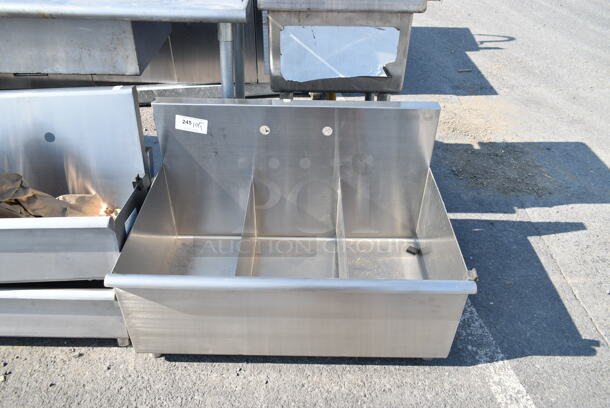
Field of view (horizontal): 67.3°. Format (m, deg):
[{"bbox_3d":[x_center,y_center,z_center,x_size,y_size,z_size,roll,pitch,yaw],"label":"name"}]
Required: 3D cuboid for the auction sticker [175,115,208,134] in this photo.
[{"bbox_3d":[-0.366,-0.256,1.486,0.102,0.051,0.002,9,37,-6],"label":"auction sticker"}]

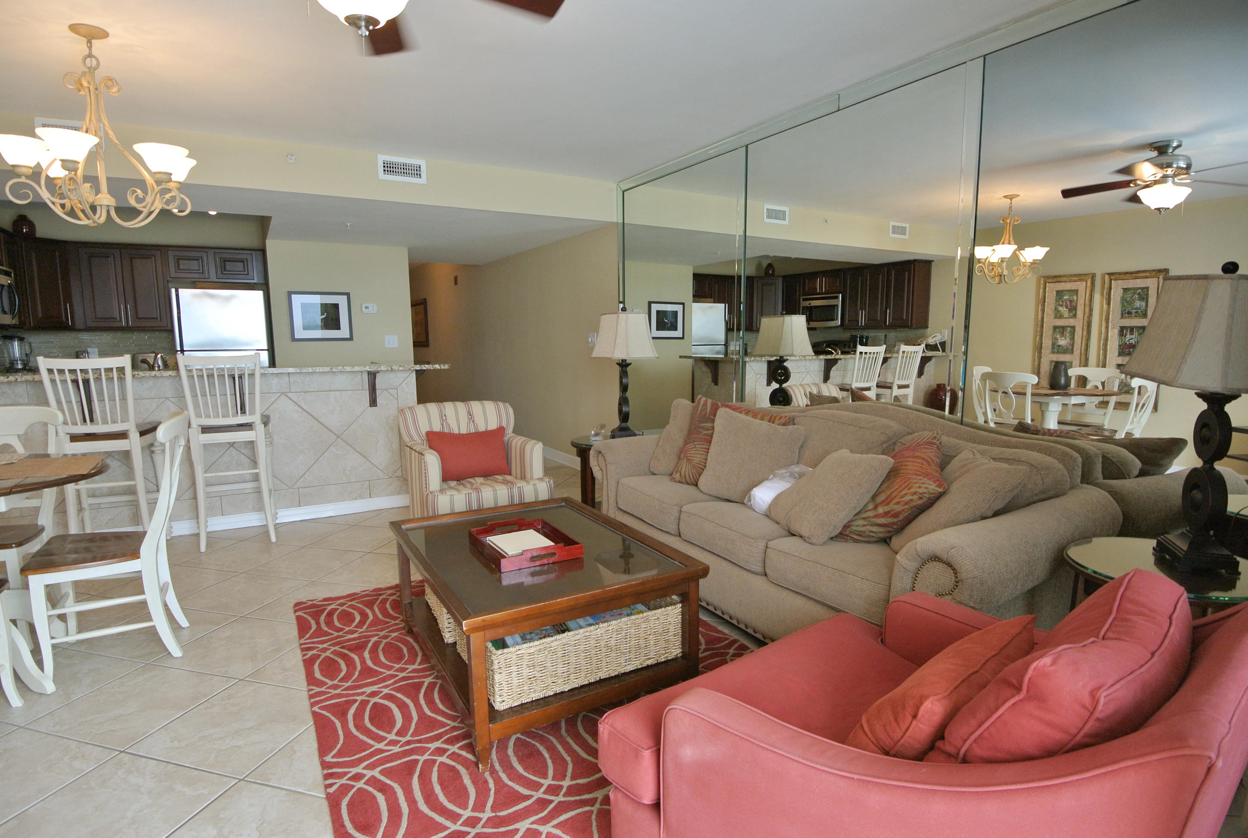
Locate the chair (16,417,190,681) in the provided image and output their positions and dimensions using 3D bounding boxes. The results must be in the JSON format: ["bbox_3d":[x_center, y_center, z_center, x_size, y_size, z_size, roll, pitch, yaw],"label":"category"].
[{"bbox_3d":[-2.064,0.483,2.546,0.520,0.945,0.455,-4,8,-27],"label":"chair"}]

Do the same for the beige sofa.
[{"bbox_3d":[0.797,0.427,2.933,1.020,0.950,2.280,-4,8,-31],"label":"beige sofa"}]

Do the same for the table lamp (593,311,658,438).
[{"bbox_3d":[0.000,-0.277,3.995,0.420,0.810,0.450,0,7,0],"label":"table lamp"}]

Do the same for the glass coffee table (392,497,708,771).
[{"bbox_3d":[-0.375,0.728,2.521,0.855,0.460,1.180,-4,8,-31],"label":"glass coffee table"}]

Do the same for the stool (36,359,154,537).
[{"bbox_3d":[-2.935,0.230,3.586,0.440,1.185,0.580,-4,8,-31],"label":"stool"}]

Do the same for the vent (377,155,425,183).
[{"bbox_3d":[-1.501,-1.696,4.248,0.315,0.155,0.020,-4,8,-31],"label":"vent"}]

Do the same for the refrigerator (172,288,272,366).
[{"bbox_3d":[-3.955,-0.389,6.234,0.735,1.745,0.760,-4,8,-31],"label":"refrigerator"}]

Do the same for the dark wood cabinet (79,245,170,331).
[{"bbox_3d":[-4.707,-1.238,5.966,0.660,0.760,0.330,-4,8,-31],"label":"dark wood cabinet"}]

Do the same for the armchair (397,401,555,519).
[{"bbox_3d":[-0.938,0.342,3.889,0.770,0.880,0.800,-4,8,-31],"label":"armchair"}]

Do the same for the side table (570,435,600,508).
[{"bbox_3d":[-0.073,0.435,4.124,0.560,0.635,0.560,-4,8,-31],"label":"side table"}]

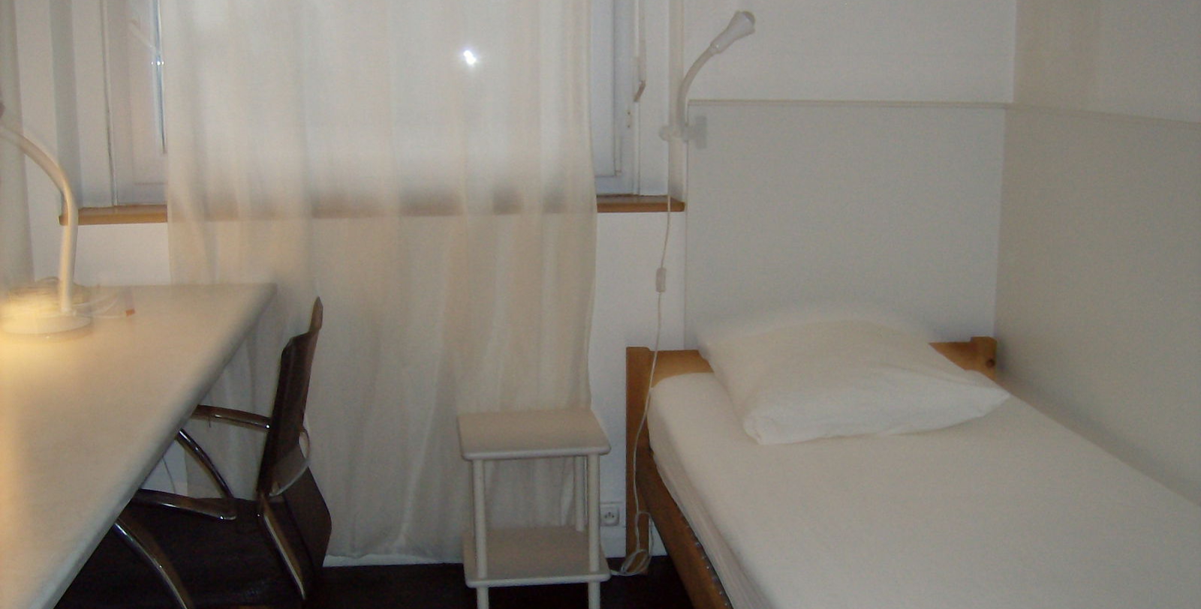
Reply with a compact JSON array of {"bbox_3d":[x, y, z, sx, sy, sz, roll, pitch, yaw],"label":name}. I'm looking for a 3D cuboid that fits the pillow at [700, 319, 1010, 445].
[{"bbox_3d":[0.607,0.165,2.986,0.629,0.140,0.425,-3,25,-16],"label":"pillow"}]

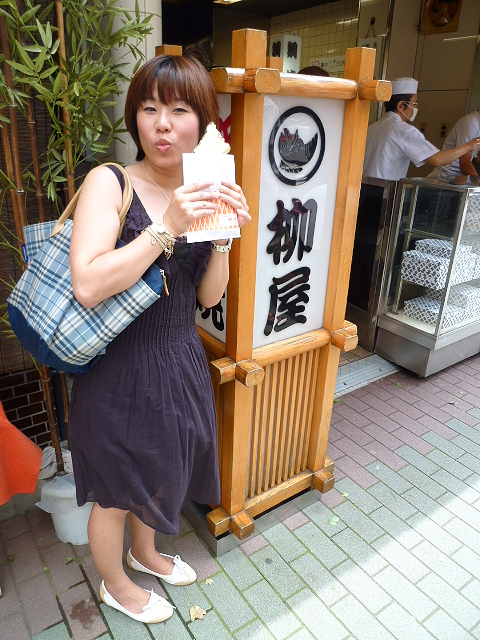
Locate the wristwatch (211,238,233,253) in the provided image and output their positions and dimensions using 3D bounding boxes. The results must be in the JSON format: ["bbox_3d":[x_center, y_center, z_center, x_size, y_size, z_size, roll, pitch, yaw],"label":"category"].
[{"bbox_3d":[-0.040,-0.169,1.020,0.058,0.018,0.050,6,36,-4],"label":"wristwatch"}]

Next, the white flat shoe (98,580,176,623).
[{"bbox_3d":[-0.318,0.885,1.459,0.243,0.064,0.083,11,25,20],"label":"white flat shoe"}]

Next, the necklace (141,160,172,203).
[{"bbox_3d":[-0.159,-0.298,1.040,0.130,0.120,0.110,-16,29,-35],"label":"necklace"}]

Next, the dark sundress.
[{"bbox_3d":[-0.251,0.091,1.208,0.420,0.940,0.360,-20,32,-41],"label":"dark sundress"}]

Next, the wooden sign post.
[{"bbox_3d":[0.041,-0.081,1.640,0.585,1.534,0.597,-14,29,-33],"label":"wooden sign post"}]

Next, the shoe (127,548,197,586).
[{"bbox_3d":[-0.260,0.835,1.575,0.243,0.064,0.083,10,25,18],"label":"shoe"}]

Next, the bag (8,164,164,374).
[{"bbox_3d":[-0.351,-0.119,1.070,0.370,0.440,0.190,33,9,21],"label":"bag"}]

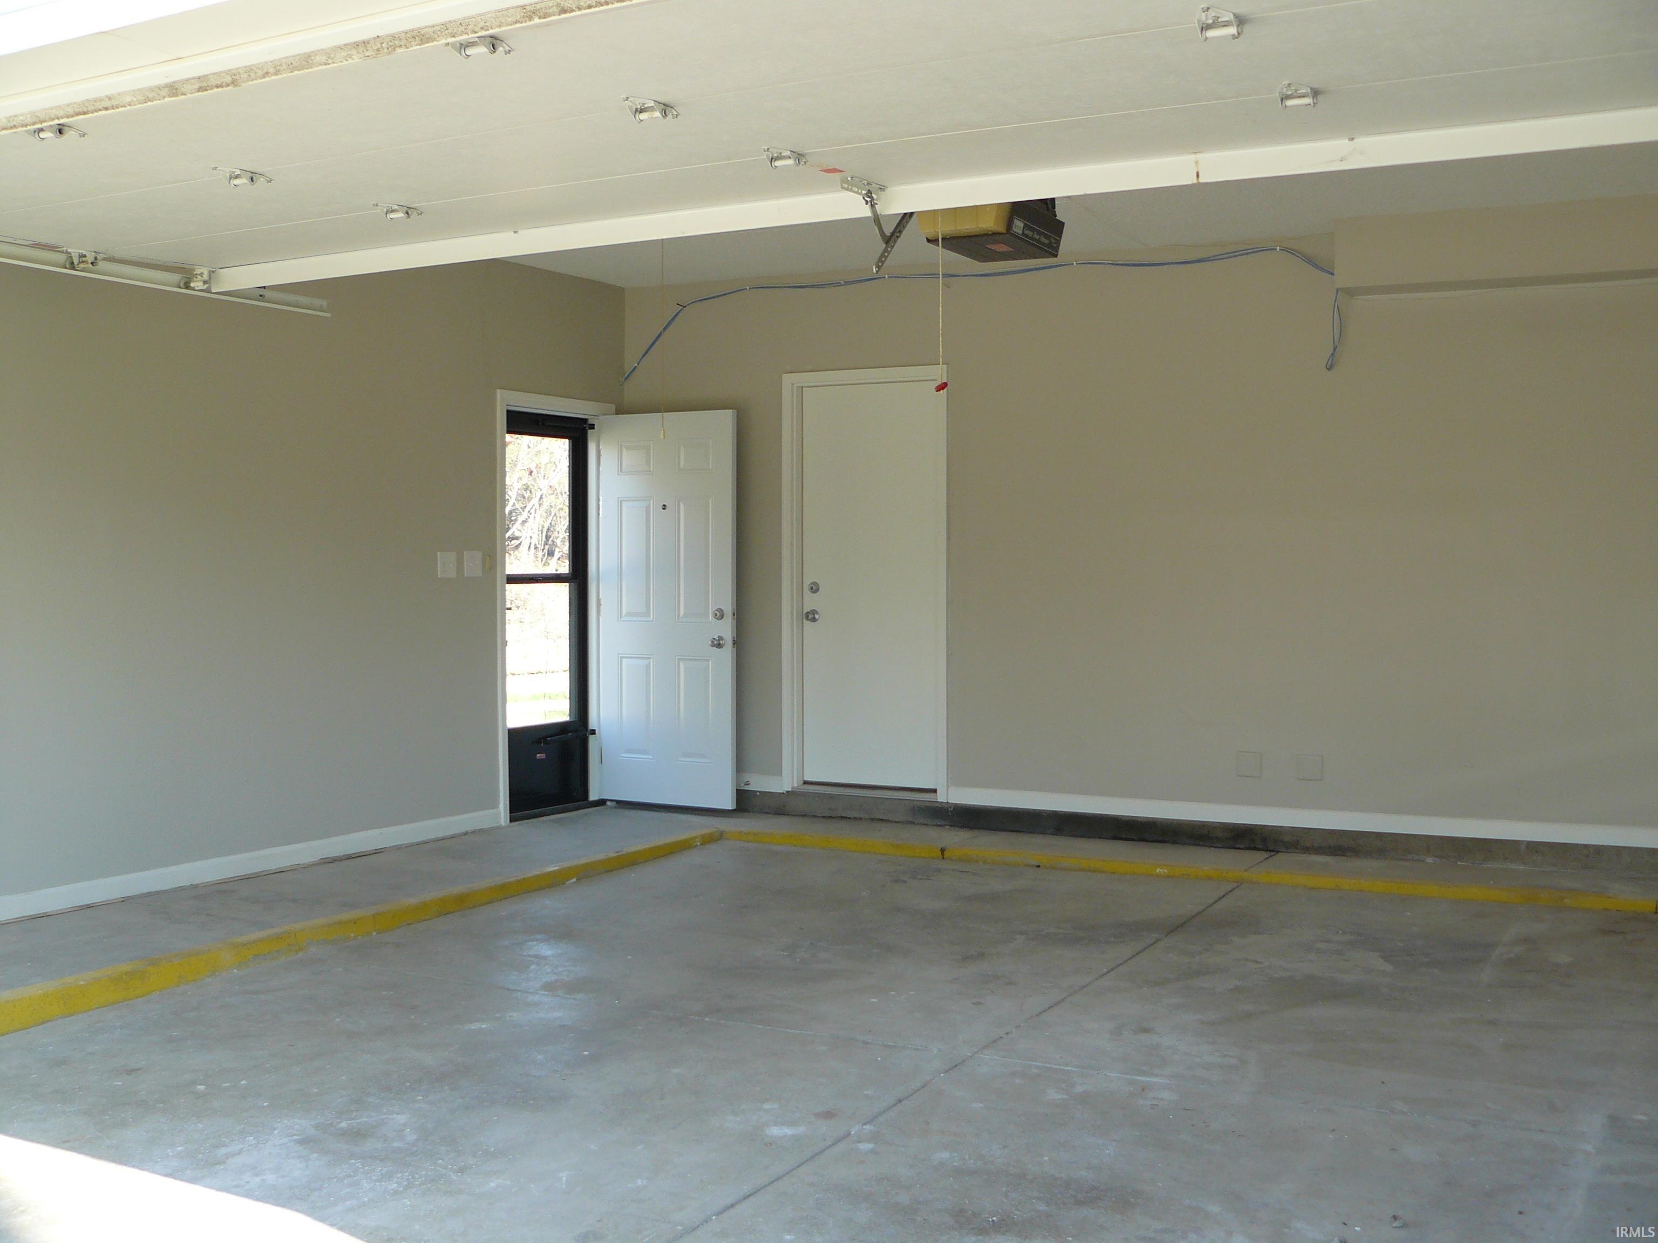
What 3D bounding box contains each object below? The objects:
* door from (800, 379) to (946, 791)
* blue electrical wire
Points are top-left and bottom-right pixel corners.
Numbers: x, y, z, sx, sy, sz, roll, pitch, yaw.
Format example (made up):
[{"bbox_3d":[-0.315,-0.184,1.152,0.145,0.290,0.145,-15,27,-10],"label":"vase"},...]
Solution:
[{"bbox_3d":[0.220,-0.190,8.696,0.813,2.040,0.045,1,1,28],"label":"door"},{"bbox_3d":[0.559,-1.389,8.356,3.770,0.565,0.050,1,1,28],"label":"blue electrical wire"}]

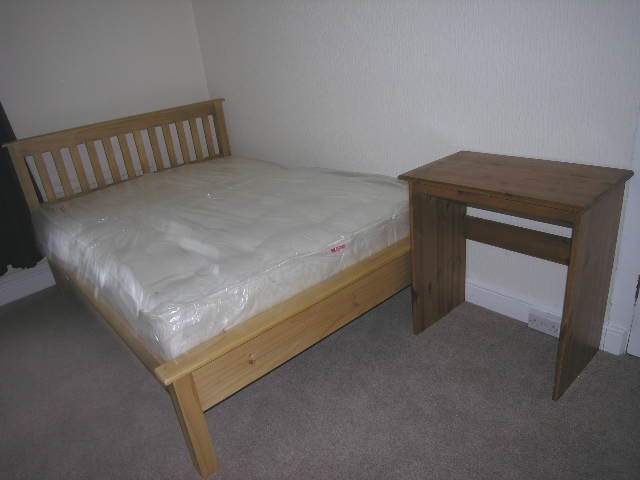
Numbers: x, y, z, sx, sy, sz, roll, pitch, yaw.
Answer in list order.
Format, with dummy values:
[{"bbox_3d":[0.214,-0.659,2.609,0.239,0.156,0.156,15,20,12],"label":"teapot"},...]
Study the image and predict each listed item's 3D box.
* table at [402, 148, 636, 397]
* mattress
[{"bbox_3d":[0.724,0.100,1.752,0.414,0.744,0.665,-24,29,-35],"label":"table"},{"bbox_3d":[-0.562,-0.124,2.364,1.360,0.220,1.890,-24,29,-35],"label":"mattress"}]

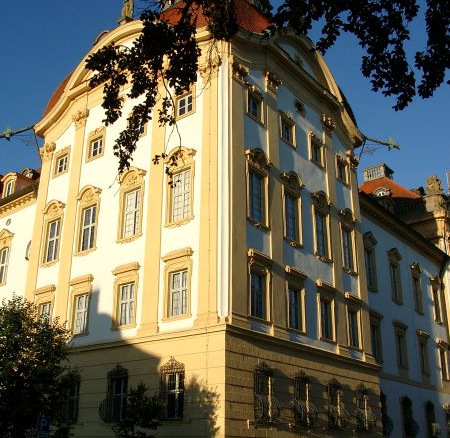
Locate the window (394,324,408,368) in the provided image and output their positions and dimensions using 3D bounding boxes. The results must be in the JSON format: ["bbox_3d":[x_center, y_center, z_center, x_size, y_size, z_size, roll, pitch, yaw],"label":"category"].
[{"bbox_3d":[13.424,9.782,44.922,0.241,3.178,1.541,-16,-27,36],"label":"window"}]

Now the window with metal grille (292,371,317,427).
[{"bbox_3d":[3.990,9.024,29.412,0.481,2.504,1.396,-16,-27,36],"label":"window with metal grille"}]

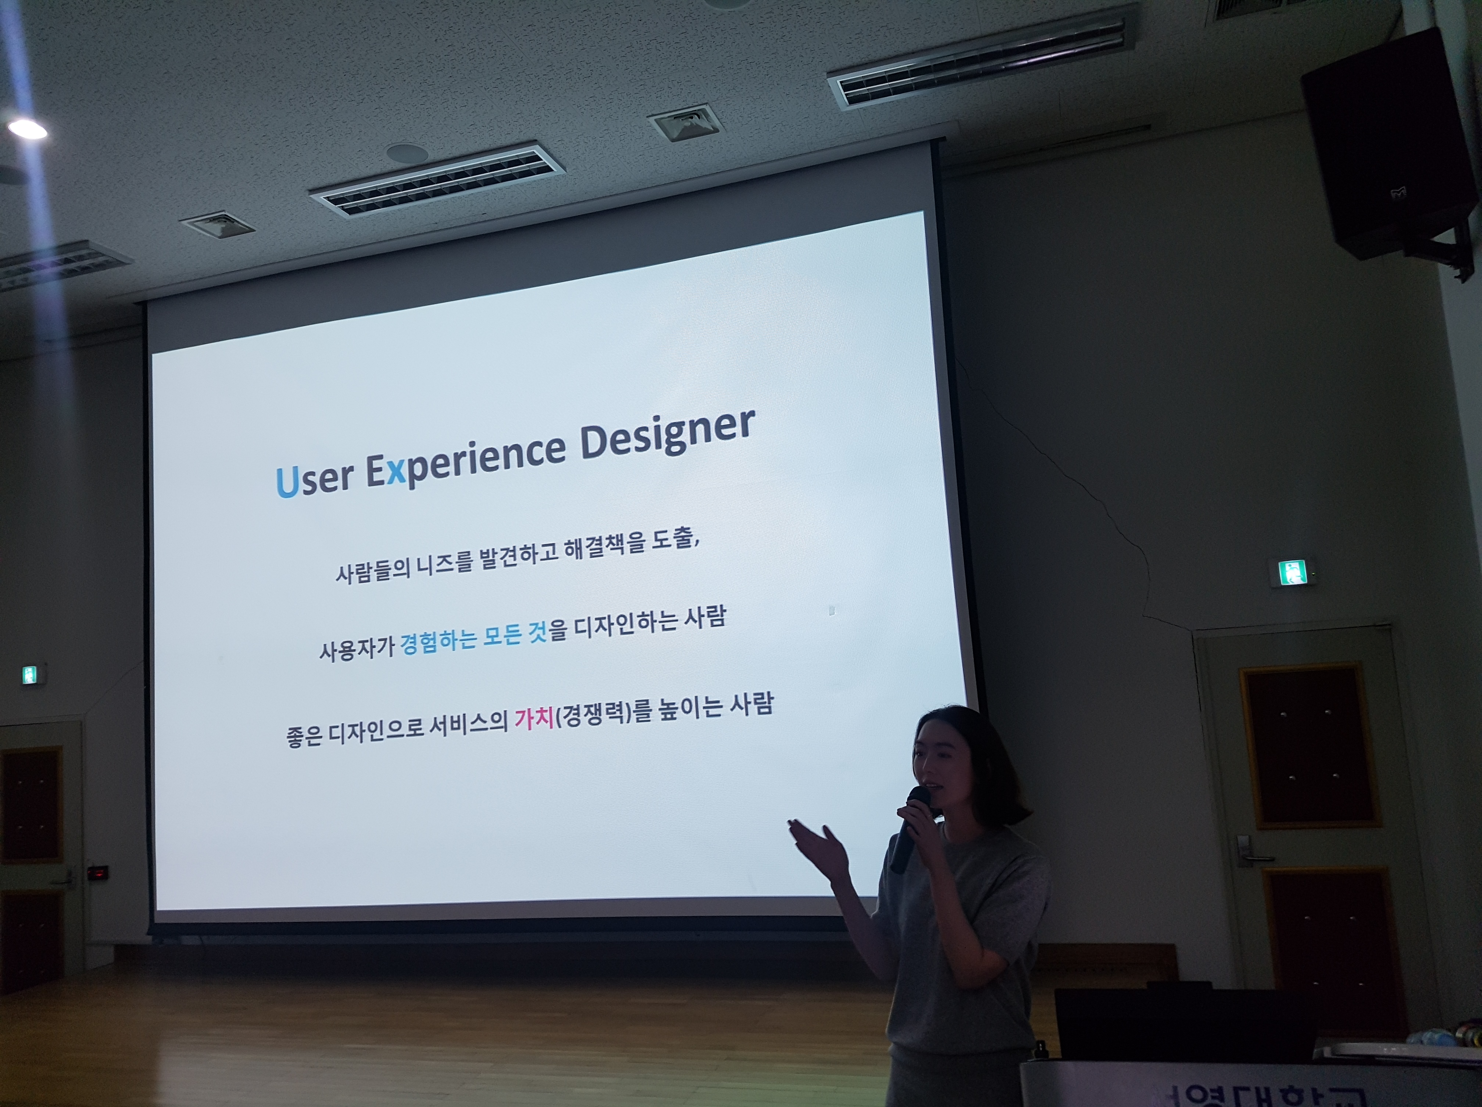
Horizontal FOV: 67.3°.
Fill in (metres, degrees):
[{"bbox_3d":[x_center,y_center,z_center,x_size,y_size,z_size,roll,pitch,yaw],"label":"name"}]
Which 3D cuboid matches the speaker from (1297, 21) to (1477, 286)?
[{"bbox_3d":[2.454,-1.482,4.227,0.448,0.720,0.400,-10,-5,28],"label":"speaker"}]

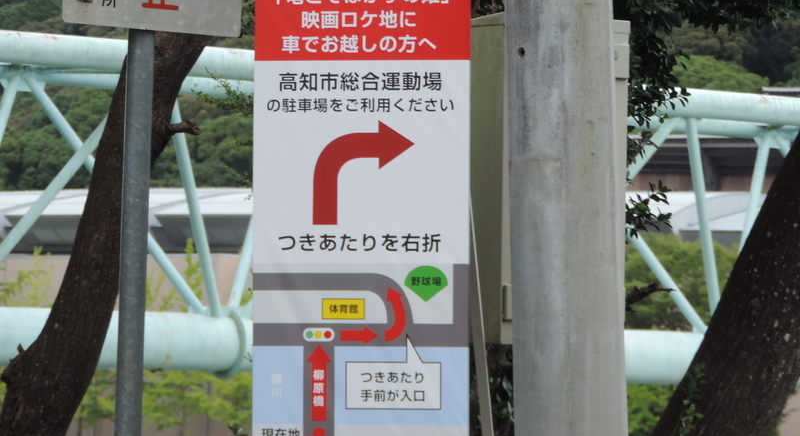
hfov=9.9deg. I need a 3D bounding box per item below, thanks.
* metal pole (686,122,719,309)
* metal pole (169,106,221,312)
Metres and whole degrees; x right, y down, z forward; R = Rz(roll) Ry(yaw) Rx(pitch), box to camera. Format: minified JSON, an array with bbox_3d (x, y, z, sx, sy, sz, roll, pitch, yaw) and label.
[{"bbox_3d":[2.906,0.097,44.059,0.114,2.507,0.114,-8,33,4],"label":"metal pole"},{"bbox_3d":[-1.803,-0.172,39.991,0.114,2.531,0.114,-12,33,-2],"label":"metal pole"}]

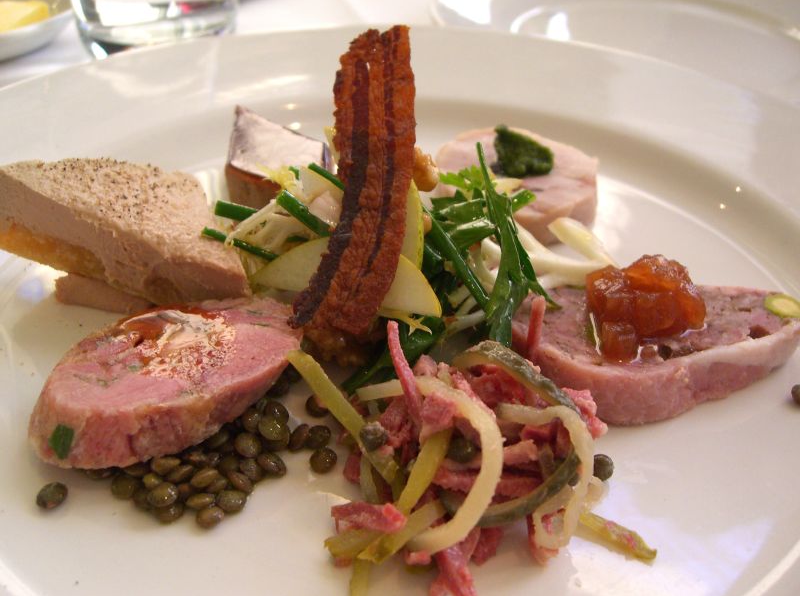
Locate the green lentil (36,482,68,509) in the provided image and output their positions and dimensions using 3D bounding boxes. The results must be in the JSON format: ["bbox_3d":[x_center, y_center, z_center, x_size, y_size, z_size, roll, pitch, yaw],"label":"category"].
[{"bbox_3d":[-0.068,0.039,0.171,0.006,0.004,0.006,-13,28,9],"label":"green lentil"}]

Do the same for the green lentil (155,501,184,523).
[{"bbox_3d":[-0.043,0.040,0.164,0.006,0.003,0.006,1,37,-1],"label":"green lentil"}]

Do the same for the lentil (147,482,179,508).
[{"bbox_3d":[-0.047,0.039,0.175,0.006,0.004,0.006,1,35,0],"label":"lentil"}]

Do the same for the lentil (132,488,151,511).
[{"bbox_3d":[-0.049,0.039,0.170,0.006,0.004,0.006,-19,44,13],"label":"lentil"}]

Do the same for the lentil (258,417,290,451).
[{"bbox_3d":[-0.027,0.029,0.190,0.007,0.004,0.007,8,45,0],"label":"lentil"}]

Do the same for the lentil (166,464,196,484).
[{"bbox_3d":[-0.042,0.034,0.169,0.006,0.003,0.006,-29,-3,20],"label":"lentil"}]

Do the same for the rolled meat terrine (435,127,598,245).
[{"bbox_3d":[0.036,-0.035,0.271,0.050,0.012,0.054,1,35,0],"label":"rolled meat terrine"}]

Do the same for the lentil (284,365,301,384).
[{"bbox_3d":[-0.025,0.017,0.198,0.006,0.004,0.006,-8,46,6],"label":"lentil"}]

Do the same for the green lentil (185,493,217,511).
[{"bbox_3d":[-0.037,0.038,0.165,0.006,0.003,0.006,-17,-6,13],"label":"green lentil"}]

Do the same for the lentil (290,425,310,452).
[{"bbox_3d":[-0.021,0.029,0.184,0.004,0.006,0.006,26,31,-24],"label":"lentil"}]

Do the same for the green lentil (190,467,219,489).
[{"bbox_3d":[-0.037,0.034,0.168,0.006,0.003,0.006,-28,-6,20],"label":"green lentil"}]

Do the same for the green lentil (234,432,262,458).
[{"bbox_3d":[-0.030,0.029,0.174,0.006,0.003,0.006,5,48,-4],"label":"green lentil"}]

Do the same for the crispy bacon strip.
[{"bbox_3d":[-0.008,-0.026,0.202,0.022,0.073,0.010,12,15,-1],"label":"crispy bacon strip"}]

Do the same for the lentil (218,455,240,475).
[{"bbox_3d":[-0.033,0.033,0.172,0.006,0.003,0.006,1,37,-1],"label":"lentil"}]

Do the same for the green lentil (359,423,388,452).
[{"bbox_3d":[-0.005,0.028,0.176,0.006,0.005,0.006,1,35,0],"label":"green lentil"}]

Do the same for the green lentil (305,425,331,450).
[{"bbox_3d":[-0.017,0.029,0.184,0.006,0.004,0.006,16,51,-10],"label":"green lentil"}]

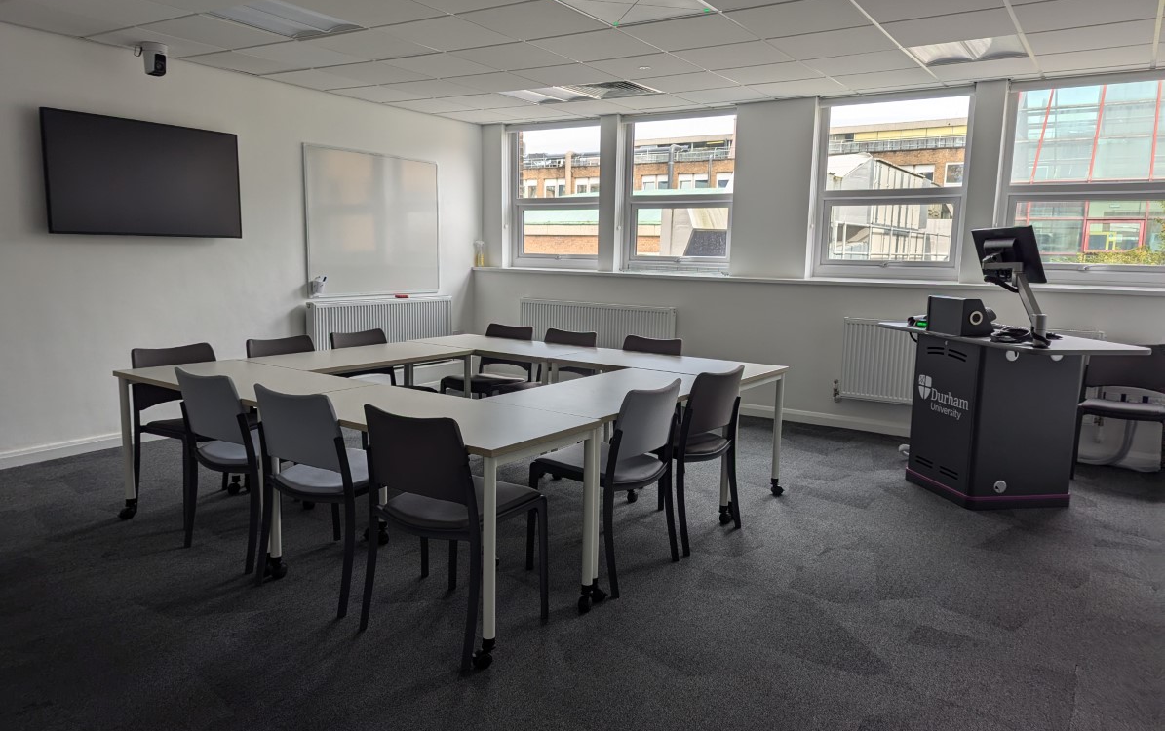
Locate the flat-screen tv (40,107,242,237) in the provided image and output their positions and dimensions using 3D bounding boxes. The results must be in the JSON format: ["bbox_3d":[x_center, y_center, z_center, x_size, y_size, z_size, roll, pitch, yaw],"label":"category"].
[{"bbox_3d":[-2.785,-1.192,5.194,0.071,0.712,1.247,7,10,32],"label":"flat-screen tv"}]

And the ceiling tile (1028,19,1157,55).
[{"bbox_3d":[2.771,-1.786,4.425,0.600,0.020,0.600,6,10,32],"label":"ceiling tile"}]

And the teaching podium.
[{"bbox_3d":[2.425,0.283,4.614,0.830,0.915,1.480,0,9,-11],"label":"teaching podium"}]

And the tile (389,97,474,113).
[{"bbox_3d":[-1.266,-2.246,7.006,0.527,0.025,0.606,7,10,32],"label":"tile"}]

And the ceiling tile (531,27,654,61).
[{"bbox_3d":[0.075,-1.871,4.711,0.600,0.020,0.600,6,10,32],"label":"ceiling tile"}]

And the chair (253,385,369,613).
[{"bbox_3d":[-0.955,0.464,3.182,0.505,0.818,0.505,7,10,32],"label":"chair"}]

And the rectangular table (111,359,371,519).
[{"bbox_3d":[-1.567,0.406,3.799,1.172,0.715,0.600,7,10,34],"label":"rectangular table"}]

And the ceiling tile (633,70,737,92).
[{"bbox_3d":[0.736,-2.015,5.730,0.606,0.025,0.606,7,10,32],"label":"ceiling tile"}]

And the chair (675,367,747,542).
[{"bbox_3d":[0.455,0.394,3.845,0.500,0.815,0.500,8,10,38],"label":"chair"}]

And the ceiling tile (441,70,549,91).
[{"bbox_3d":[-0.607,-2.046,5.816,0.595,0.020,0.595,7,10,32],"label":"ceiling tile"}]

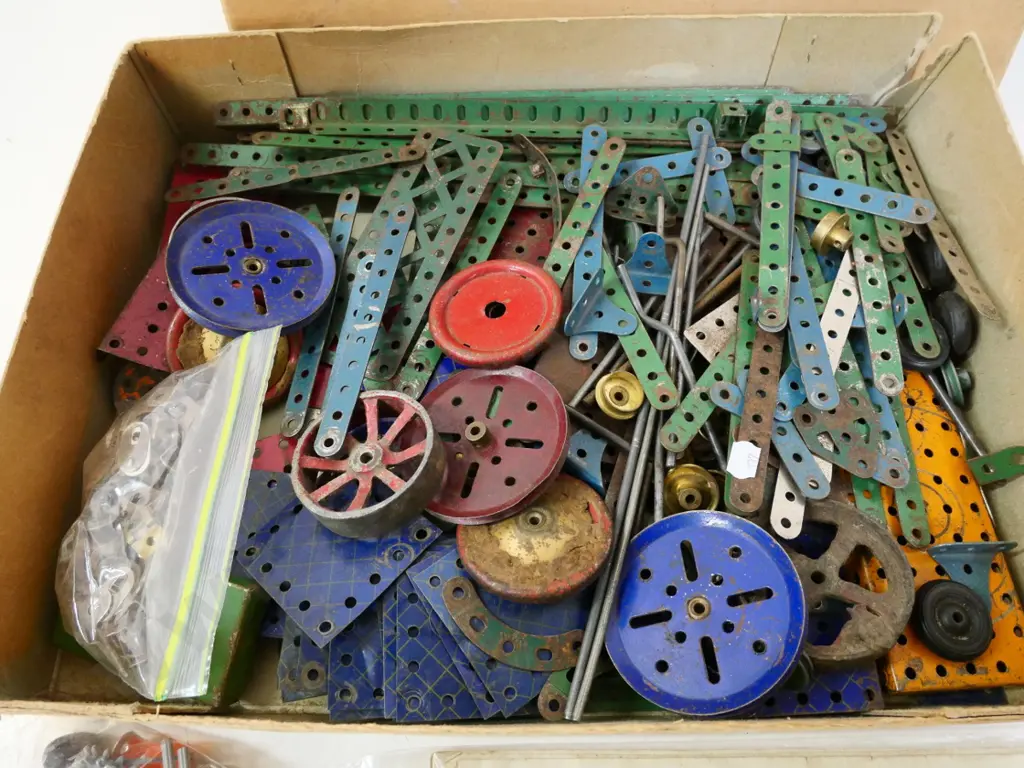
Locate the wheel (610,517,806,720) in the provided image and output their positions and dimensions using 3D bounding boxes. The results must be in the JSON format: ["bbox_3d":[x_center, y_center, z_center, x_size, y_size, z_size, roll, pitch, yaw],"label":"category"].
[{"bbox_3d":[0.072,0.085,0.268,0.075,0.013,0.075,-14,51,26],"label":"wheel"}]

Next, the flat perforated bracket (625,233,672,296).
[{"bbox_3d":[0.065,-0.057,0.336,0.037,0.025,0.013,4,50,4],"label":"flat perforated bracket"}]

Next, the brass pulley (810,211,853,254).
[{"bbox_3d":[0.154,-0.071,0.339,0.023,0.023,0.012,-45,55,0],"label":"brass pulley"}]

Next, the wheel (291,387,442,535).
[{"bbox_3d":[-0.061,0.034,0.305,0.061,0.021,0.061,-5,54,9],"label":"wheel"}]

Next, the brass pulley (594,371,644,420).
[{"bbox_3d":[0.051,0.006,0.334,0.023,0.012,0.023,5,69,-10],"label":"brass pulley"}]

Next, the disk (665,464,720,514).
[{"bbox_3d":[0.077,0.046,0.307,0.024,0.012,0.024,-10,104,20],"label":"disk"}]

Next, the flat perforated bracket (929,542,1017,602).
[{"bbox_3d":[0.182,0.076,0.283,0.038,0.013,0.025,-2,56,-3],"label":"flat perforated bracket"}]

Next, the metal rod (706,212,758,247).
[{"bbox_3d":[0.110,-0.077,0.354,0.035,0.004,0.004,34,37,15],"label":"metal rod"}]

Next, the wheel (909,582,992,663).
[{"bbox_3d":[0.173,0.092,0.279,0.031,0.011,0.031,4,64,-7],"label":"wheel"}]

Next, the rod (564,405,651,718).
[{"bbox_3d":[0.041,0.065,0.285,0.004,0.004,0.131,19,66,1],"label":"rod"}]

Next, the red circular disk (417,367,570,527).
[{"bbox_3d":[-0.013,0.023,0.306,0.075,0.013,0.075,-7,55,14],"label":"red circular disk"}]

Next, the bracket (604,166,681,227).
[{"bbox_3d":[0.066,-0.093,0.352,0.038,0.013,0.027,9,72,-1],"label":"bracket"}]

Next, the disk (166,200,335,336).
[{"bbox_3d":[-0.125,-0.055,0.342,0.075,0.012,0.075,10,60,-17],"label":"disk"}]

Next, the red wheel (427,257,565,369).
[{"bbox_3d":[-0.007,-0.033,0.333,0.063,0.011,0.063,-4,57,7],"label":"red wheel"}]

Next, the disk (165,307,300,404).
[{"bbox_3d":[-0.131,-0.018,0.337,0.064,0.017,0.064,0,67,0],"label":"disk"}]

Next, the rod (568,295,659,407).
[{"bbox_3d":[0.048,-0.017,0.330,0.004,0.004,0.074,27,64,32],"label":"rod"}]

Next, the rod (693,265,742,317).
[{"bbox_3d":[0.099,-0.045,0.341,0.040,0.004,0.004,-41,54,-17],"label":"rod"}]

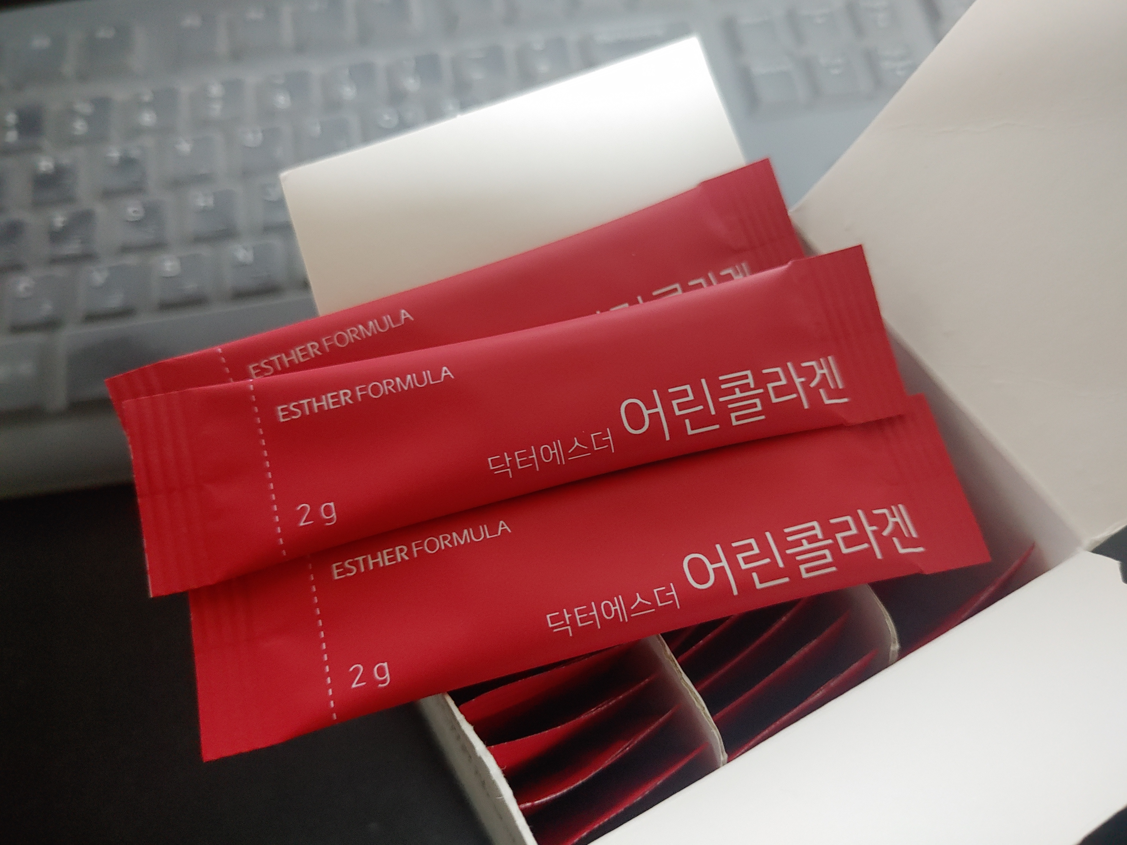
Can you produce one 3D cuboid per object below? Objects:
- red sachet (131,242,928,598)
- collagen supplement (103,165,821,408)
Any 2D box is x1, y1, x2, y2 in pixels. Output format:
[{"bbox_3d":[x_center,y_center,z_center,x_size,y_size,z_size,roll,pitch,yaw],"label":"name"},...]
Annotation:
[{"bbox_3d":[-0.005,-0.002,0.114,0.103,0.008,0.025,-13,83,-7],"label":"red sachet"},{"bbox_3d":[-0.012,-0.012,0.126,0.103,0.008,0.025,-20,91,-6],"label":"collagen supplement"}]

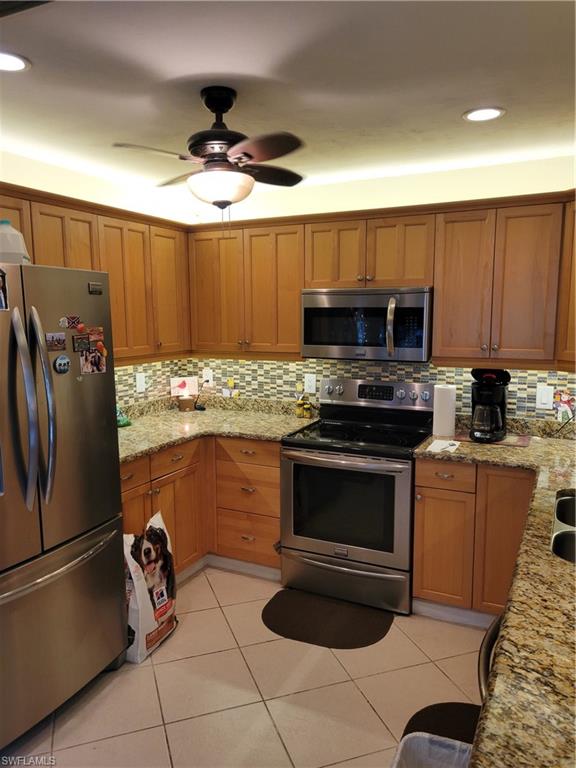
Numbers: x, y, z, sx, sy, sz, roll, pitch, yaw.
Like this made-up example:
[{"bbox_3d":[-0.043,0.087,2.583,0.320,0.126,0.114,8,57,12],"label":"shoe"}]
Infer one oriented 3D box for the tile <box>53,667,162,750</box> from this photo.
[{"bbox_3d":[-0.750,1.340,2.408,0.407,0.012,0.407,-3,8,-19],"label":"tile"}]

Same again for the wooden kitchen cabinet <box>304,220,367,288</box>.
[{"bbox_3d":[0.344,-0.766,3.491,0.387,0.383,0.328,3,8,27],"label":"wooden kitchen cabinet"}]

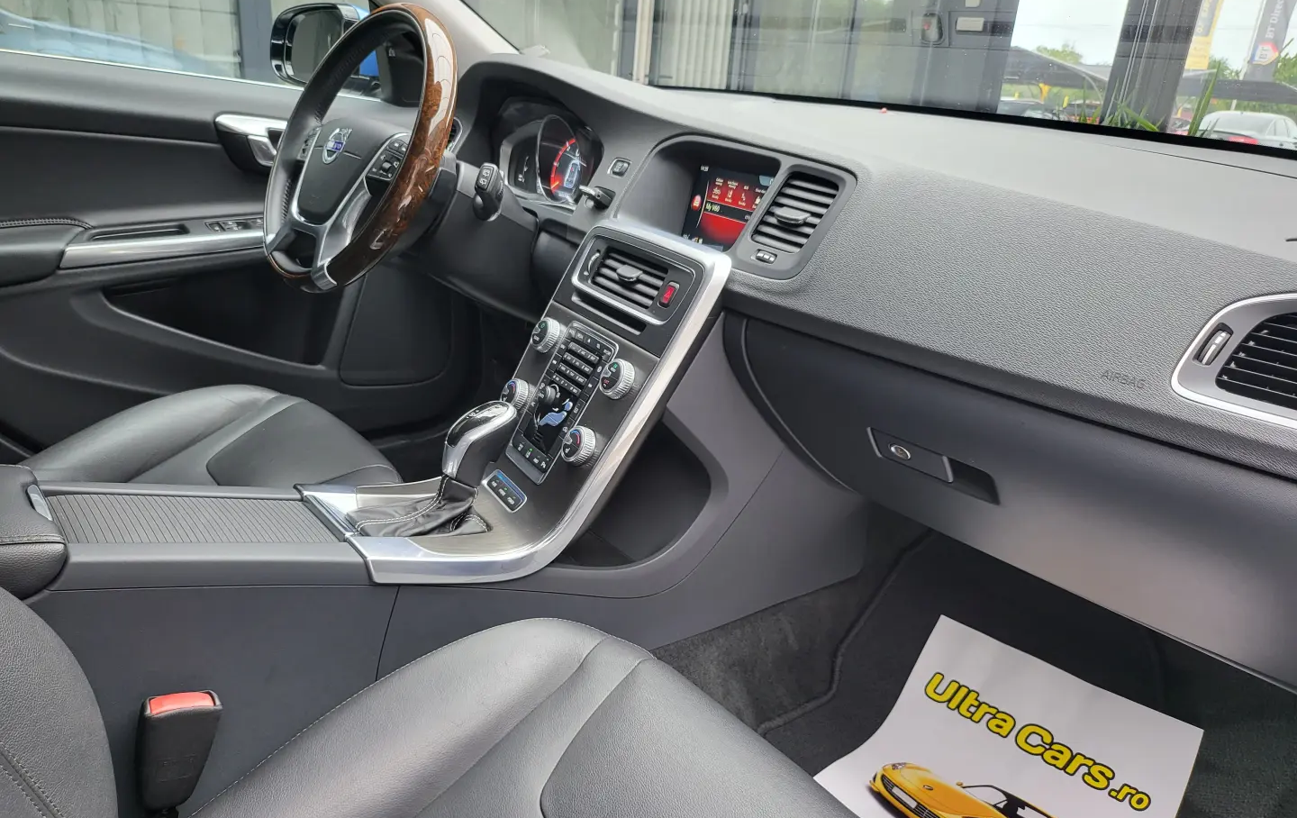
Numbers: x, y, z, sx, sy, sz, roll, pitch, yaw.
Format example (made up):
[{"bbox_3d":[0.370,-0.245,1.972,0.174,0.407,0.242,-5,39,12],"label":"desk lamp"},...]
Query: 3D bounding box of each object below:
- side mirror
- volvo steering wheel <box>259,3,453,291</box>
[{"bbox_3d":[-0.579,-0.638,1.594,0.225,0.150,0.120,17,23,33],"label":"side mirror"},{"bbox_3d":[-0.355,-0.322,1.137,0.378,0.378,0.085,24,2,43],"label":"volvo steering wheel"}]

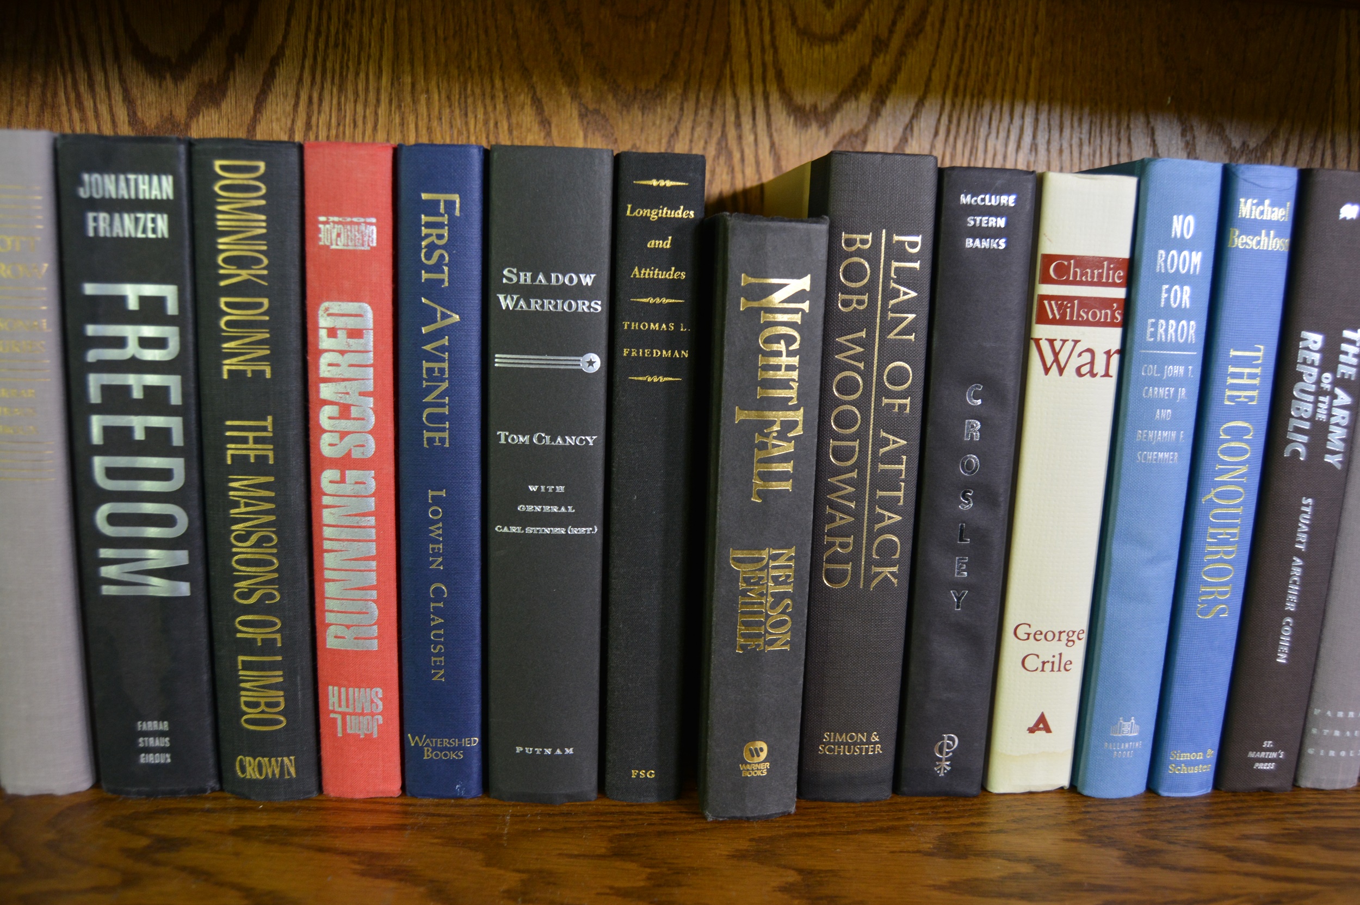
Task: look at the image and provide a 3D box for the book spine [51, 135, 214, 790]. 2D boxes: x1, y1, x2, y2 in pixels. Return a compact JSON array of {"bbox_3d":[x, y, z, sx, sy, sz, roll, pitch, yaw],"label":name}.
[{"bbox_3d":[-0.195,-0.004,0.452,0.044,0.237,0.161,2,10,-3],"label":"book spine"}]

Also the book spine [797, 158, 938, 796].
[{"bbox_3d":[0.060,0.002,0.461,0.038,0.241,0.154,1,10,-6],"label":"book spine"}]

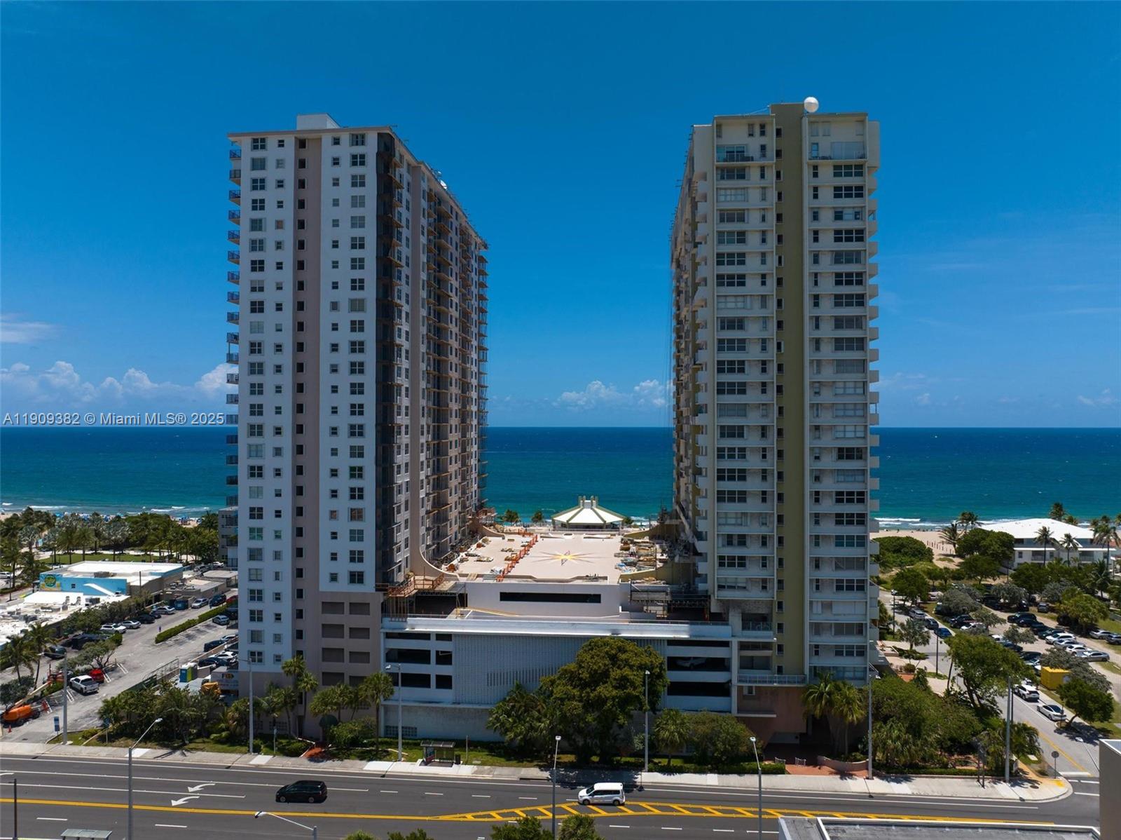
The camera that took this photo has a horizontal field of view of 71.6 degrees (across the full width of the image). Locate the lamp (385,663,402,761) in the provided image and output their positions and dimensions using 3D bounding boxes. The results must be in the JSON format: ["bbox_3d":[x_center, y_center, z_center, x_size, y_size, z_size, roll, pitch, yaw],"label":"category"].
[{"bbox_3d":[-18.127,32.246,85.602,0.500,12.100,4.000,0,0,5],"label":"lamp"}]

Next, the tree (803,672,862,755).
[{"bbox_3d":[30.768,33.259,87.899,6.400,9.500,5.500,0,0,0],"label":"tree"}]

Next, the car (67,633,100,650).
[{"bbox_3d":[-83.697,38.866,136.229,4.800,1.750,1.950,0,0,6],"label":"car"}]

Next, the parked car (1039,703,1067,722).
[{"bbox_3d":[65.415,38.928,103.484,1.870,1.450,4.750,0,0,6],"label":"parked car"}]

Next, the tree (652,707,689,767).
[{"bbox_3d":[12.552,35.995,88.178,4.274,6.662,4.274,0,0,6],"label":"tree"}]

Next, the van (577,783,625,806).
[{"bbox_3d":[4.183,37.511,78.504,4.800,1.830,1.860,0,0,5],"label":"van"}]

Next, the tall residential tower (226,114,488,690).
[{"bbox_3d":[-28.464,0.374,127.120,22.400,78.500,58.800,0,0,6],"label":"tall residential tower"}]

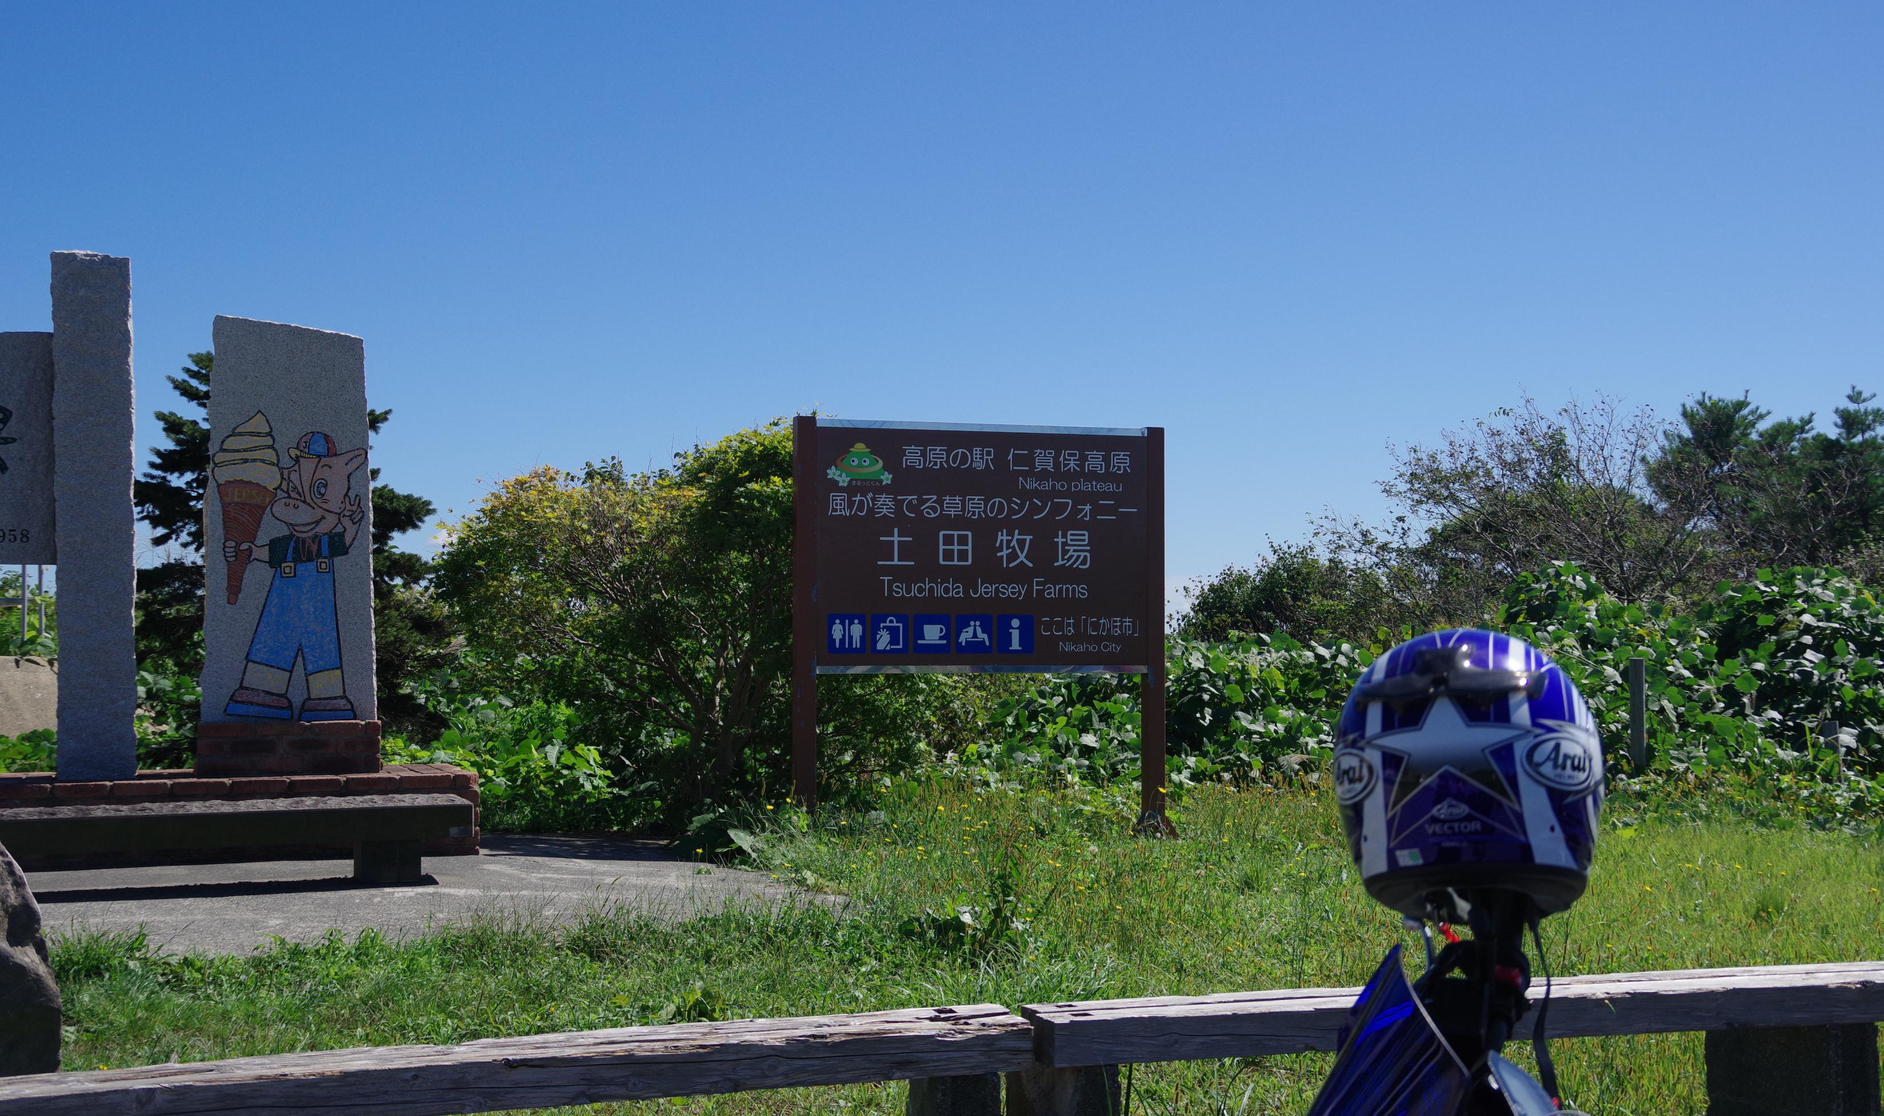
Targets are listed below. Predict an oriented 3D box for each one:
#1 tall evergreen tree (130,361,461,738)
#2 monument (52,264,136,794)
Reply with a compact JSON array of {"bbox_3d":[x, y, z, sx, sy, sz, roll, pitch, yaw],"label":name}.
[{"bbox_3d":[-4.154,-0.037,15.000,2.150,2.800,2.150,0,-2,0],"label":"tall evergreen tree"},{"bbox_3d":[-3.363,-0.156,9.552,0.315,2.050,0.280,1,-2,-21],"label":"monument"}]

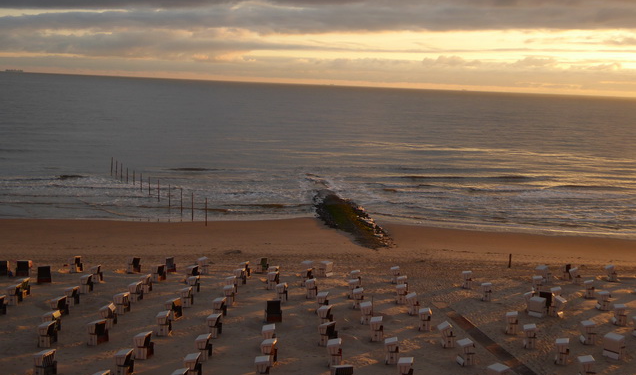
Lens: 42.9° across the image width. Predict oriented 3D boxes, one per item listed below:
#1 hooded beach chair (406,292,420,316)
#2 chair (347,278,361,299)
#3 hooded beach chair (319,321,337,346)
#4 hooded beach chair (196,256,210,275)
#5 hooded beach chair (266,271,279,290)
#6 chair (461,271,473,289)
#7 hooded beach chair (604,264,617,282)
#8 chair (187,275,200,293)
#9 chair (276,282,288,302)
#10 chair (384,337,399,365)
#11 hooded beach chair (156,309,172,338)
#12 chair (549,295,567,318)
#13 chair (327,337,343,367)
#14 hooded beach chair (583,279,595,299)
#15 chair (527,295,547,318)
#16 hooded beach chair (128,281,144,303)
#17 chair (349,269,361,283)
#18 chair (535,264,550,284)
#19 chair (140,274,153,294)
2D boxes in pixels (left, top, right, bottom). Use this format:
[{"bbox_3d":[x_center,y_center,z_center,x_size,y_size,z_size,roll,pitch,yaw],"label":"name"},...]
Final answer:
[{"bbox_3d":[8.296,10.164,70.391,1.100,1.570,1.170,2,7,-4],"label":"hooded beach chair"},{"bbox_3d":[3.497,9.944,79.670,1.000,1.650,1.170,3,7,7],"label":"chair"},{"bbox_3d":[0.845,10.850,60.033,0.950,1.570,1.170,7,9,32],"label":"hooded beach chair"},{"bbox_3d":[-12.020,8.249,84.833,1.000,1.550,1.200,-1,8,-22],"label":"hooded beach chair"},{"bbox_3d":[-4.539,9.404,82.065,1.000,1.650,1.170,3,7,6],"label":"hooded beach chair"},{"bbox_3d":[15.157,9.370,81.873,0.920,1.530,1.170,3,7,7],"label":"chair"},{"bbox_3d":[32.666,9.576,90.221,1.000,1.550,1.200,3,7,6],"label":"hooded beach chair"},{"bbox_3d":[-11.037,8.620,71.782,0.950,1.600,1.200,3,7,4],"label":"chair"},{"bbox_3d":[-3.290,9.570,73.816,0.930,1.590,1.220,3,7,4],"label":"chair"},{"bbox_3d":[5.347,11.873,58.482,0.970,1.600,1.200,3,7,3],"label":"chair"},{"bbox_3d":[-11.760,10.339,61.628,0.899,1.620,1.210,3,7,3],"label":"hooded beach chair"},{"bbox_3d":[21.433,10.625,71.382,1.120,1.530,1.080,-3,9,-36],"label":"chair"},{"bbox_3d":[1.144,11.261,55.114,0.937,1.620,1.210,3,7,5],"label":"chair"},{"bbox_3d":[25.519,9.527,76.464,0.950,1.600,1.200,3,7,7],"label":"hooded beach chair"},{"bbox_3d":[18.821,10.205,69.011,1.200,1.600,0.950,7,9,35],"label":"chair"},{"bbox_3d":[-15.893,9.150,70.861,0.920,1.570,1.170,4,7,11],"label":"hooded beach chair"},{"bbox_3d":[3.797,9.237,81.232,0.950,1.600,1.200,4,7,9],"label":"chair"},{"bbox_3d":[23.772,9.154,85.682,1.220,1.590,0.930,8,9,38],"label":"chair"},{"bbox_3d":[-16.221,9.057,76.325,0.930,1.590,1.220,3,7,2],"label":"chair"}]

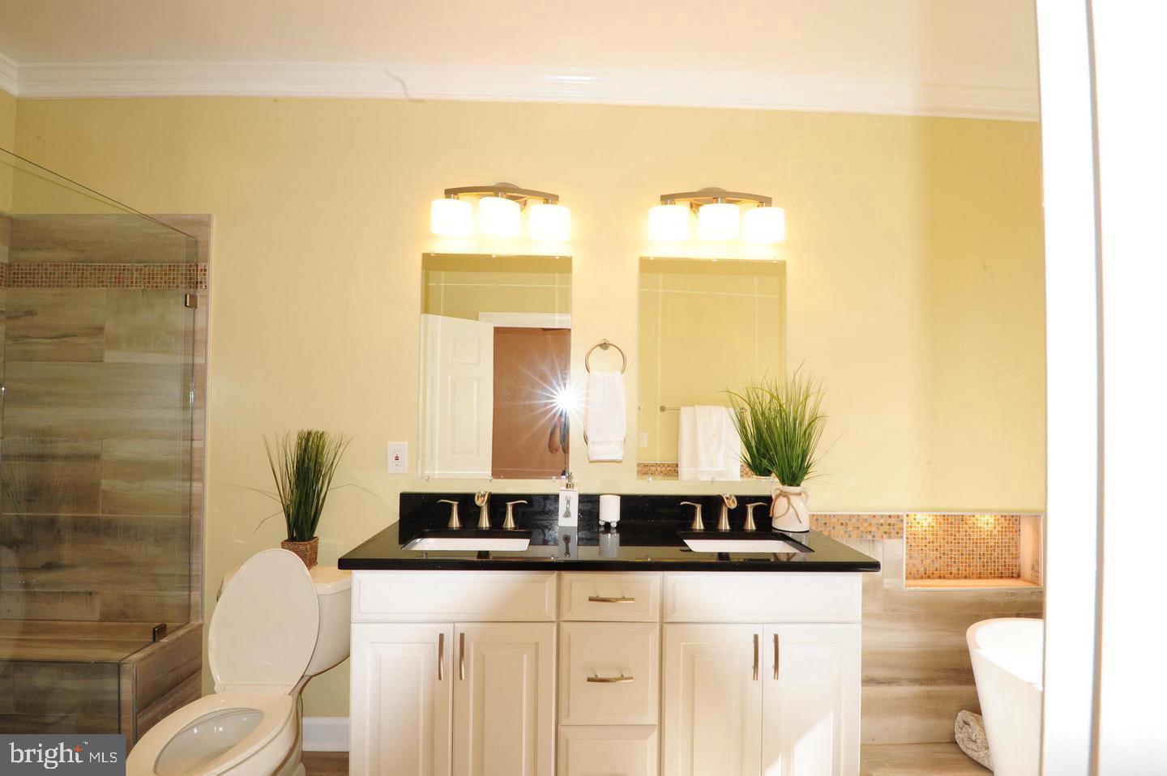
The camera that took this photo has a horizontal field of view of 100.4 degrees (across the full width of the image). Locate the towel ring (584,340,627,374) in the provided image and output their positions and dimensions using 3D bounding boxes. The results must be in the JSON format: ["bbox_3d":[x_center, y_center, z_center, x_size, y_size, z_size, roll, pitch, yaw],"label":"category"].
[{"bbox_3d":[0.088,-0.107,1.941,0.164,0.159,0.066,1,-2,-2],"label":"towel ring"}]

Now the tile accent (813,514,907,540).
[{"bbox_3d":[1.109,0.564,1.971,0.393,0.105,0.012,1,-2,-2],"label":"tile accent"}]

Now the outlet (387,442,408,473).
[{"bbox_3d":[-0.738,0.278,1.929,0.081,0.119,0.012,1,-2,-2],"label":"outlet"}]

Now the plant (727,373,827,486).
[{"bbox_3d":[0.762,0.159,1.848,0.333,0.426,0.250,1,-2,-2],"label":"plant"}]

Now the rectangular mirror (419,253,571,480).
[{"bbox_3d":[-0.349,-0.088,1.951,0.605,0.902,0.020,1,-2,-2],"label":"rectangular mirror"}]

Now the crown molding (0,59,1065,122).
[{"bbox_3d":[-0.177,-1.234,1.968,4.245,0.092,0.085,1,-2,-2],"label":"crown molding"}]

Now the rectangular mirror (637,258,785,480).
[{"bbox_3d":[0.525,-0.079,1.976,0.606,0.902,0.020,1,-2,-2],"label":"rectangular mirror"}]

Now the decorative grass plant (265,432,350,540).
[{"bbox_3d":[-1.031,0.365,1.803,0.306,0.411,0.230,1,-2,-2],"label":"decorative grass plant"}]

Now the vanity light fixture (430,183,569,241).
[{"bbox_3d":[-0.317,-0.711,1.898,0.535,0.256,0.175,1,-2,-2],"label":"vanity light fixture"}]

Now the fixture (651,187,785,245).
[{"bbox_3d":[0.523,-0.707,1.922,0.536,0.250,0.175,1,-2,-2],"label":"fixture"}]

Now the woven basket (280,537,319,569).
[{"bbox_3d":[-1.053,0.619,1.813,0.097,0.106,0.097,1,-2,-2],"label":"woven basket"}]

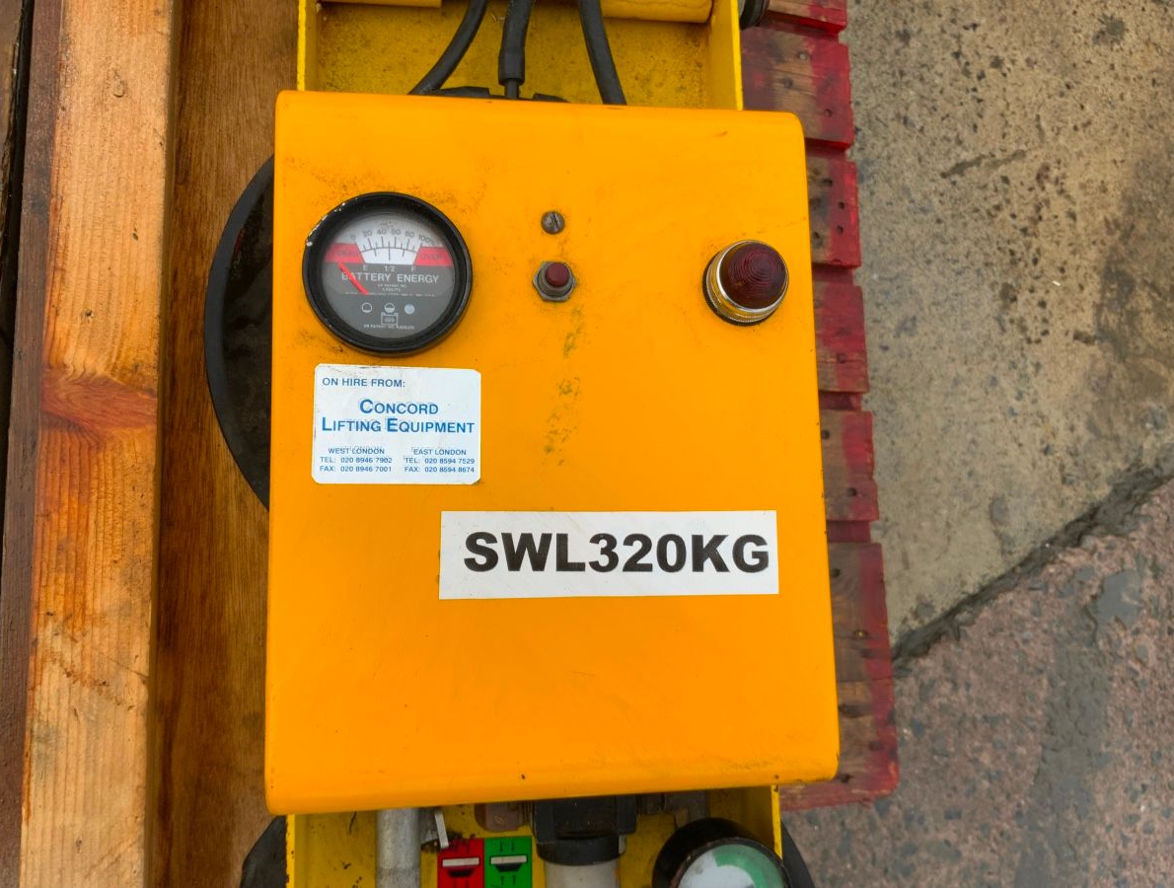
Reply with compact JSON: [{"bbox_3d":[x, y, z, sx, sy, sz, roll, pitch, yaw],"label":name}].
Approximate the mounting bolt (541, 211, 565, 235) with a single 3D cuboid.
[{"bbox_3d":[-0.013,-0.084,0.375,0.009,0.003,0.009,0,83,-8],"label":"mounting bolt"}]

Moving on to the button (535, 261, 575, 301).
[{"bbox_3d":[-0.011,-0.061,0.369,0.016,0.011,0.015,0,83,-8],"label":"button"}]

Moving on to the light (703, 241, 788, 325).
[{"bbox_3d":[0.062,-0.063,0.372,0.031,0.025,0.031,0,83,-8],"label":"light"}]

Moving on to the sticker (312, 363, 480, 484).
[{"bbox_3d":[-0.068,-0.007,0.359,0.059,0.001,0.042,0,83,-8],"label":"sticker"}]

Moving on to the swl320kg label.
[{"bbox_3d":[0.010,0.040,0.364,0.126,0.001,0.031,0,83,-8],"label":"swl320kg label"}]

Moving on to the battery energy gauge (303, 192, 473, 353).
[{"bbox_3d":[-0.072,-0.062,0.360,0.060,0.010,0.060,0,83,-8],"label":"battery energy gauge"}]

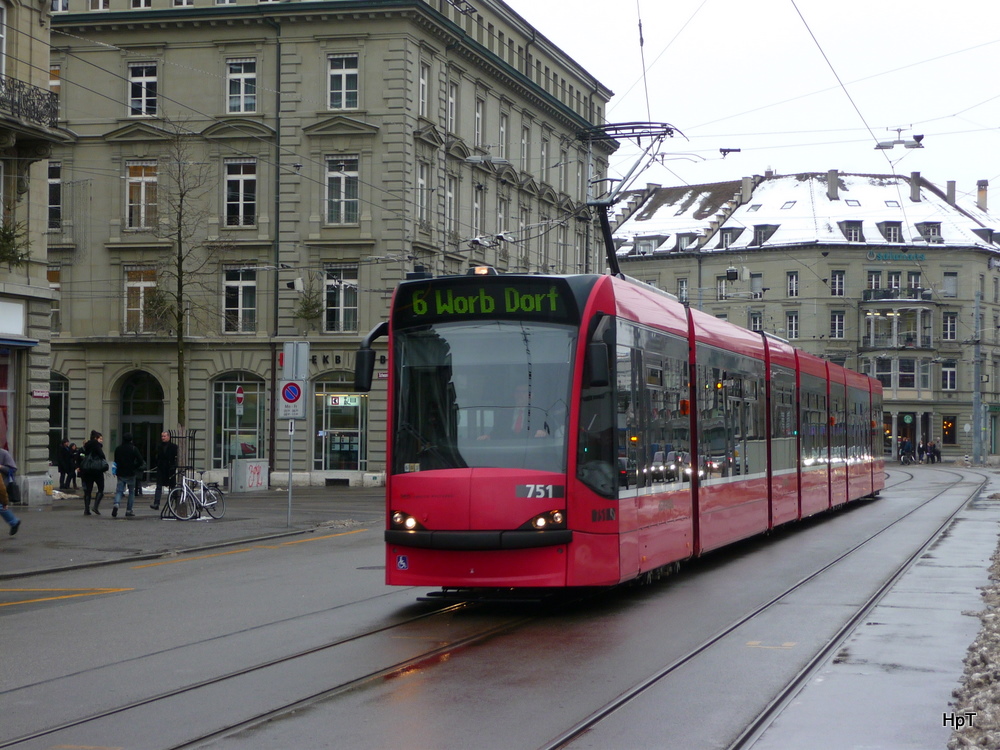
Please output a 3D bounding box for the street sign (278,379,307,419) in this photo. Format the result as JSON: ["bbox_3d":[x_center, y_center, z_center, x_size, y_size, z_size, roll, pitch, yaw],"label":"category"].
[{"bbox_3d":[-3.851,0.447,38.700,0.500,0.710,0.080,0,-1,14],"label":"street sign"}]

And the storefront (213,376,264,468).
[{"bbox_3d":[-9.253,1.628,73.600,1.900,3.400,0.300,0,-1,15],"label":"storefront"}]

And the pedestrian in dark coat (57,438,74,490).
[{"bbox_3d":[-14.623,3.012,70.000,0.500,1.700,0.500,0,-2,16],"label":"pedestrian in dark coat"}]

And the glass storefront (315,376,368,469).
[{"bbox_3d":[-5.567,1.693,72.600,1.900,3.400,0.300,0,-1,15],"label":"glass storefront"}]

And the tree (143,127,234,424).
[{"bbox_3d":[-6.376,-1.149,42.300,1.850,7.950,1.800,1,-1,0],"label":"tree"}]

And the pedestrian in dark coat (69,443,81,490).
[{"bbox_3d":[-14.337,3.062,70.000,0.450,1.570,0.450,0,-2,18],"label":"pedestrian in dark coat"}]

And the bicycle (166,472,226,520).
[{"bbox_3d":[-6.073,2.448,41.900,0.520,1.000,1.700,-1,-2,41],"label":"bicycle"}]

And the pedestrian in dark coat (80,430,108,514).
[{"bbox_3d":[-8.569,2.058,43.900,0.450,1.730,0.500,2,-2,-38],"label":"pedestrian in dark coat"}]

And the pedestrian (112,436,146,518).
[{"bbox_3d":[-7.690,2.067,43.000,0.570,1.750,0.450,0,-2,20],"label":"pedestrian"}]

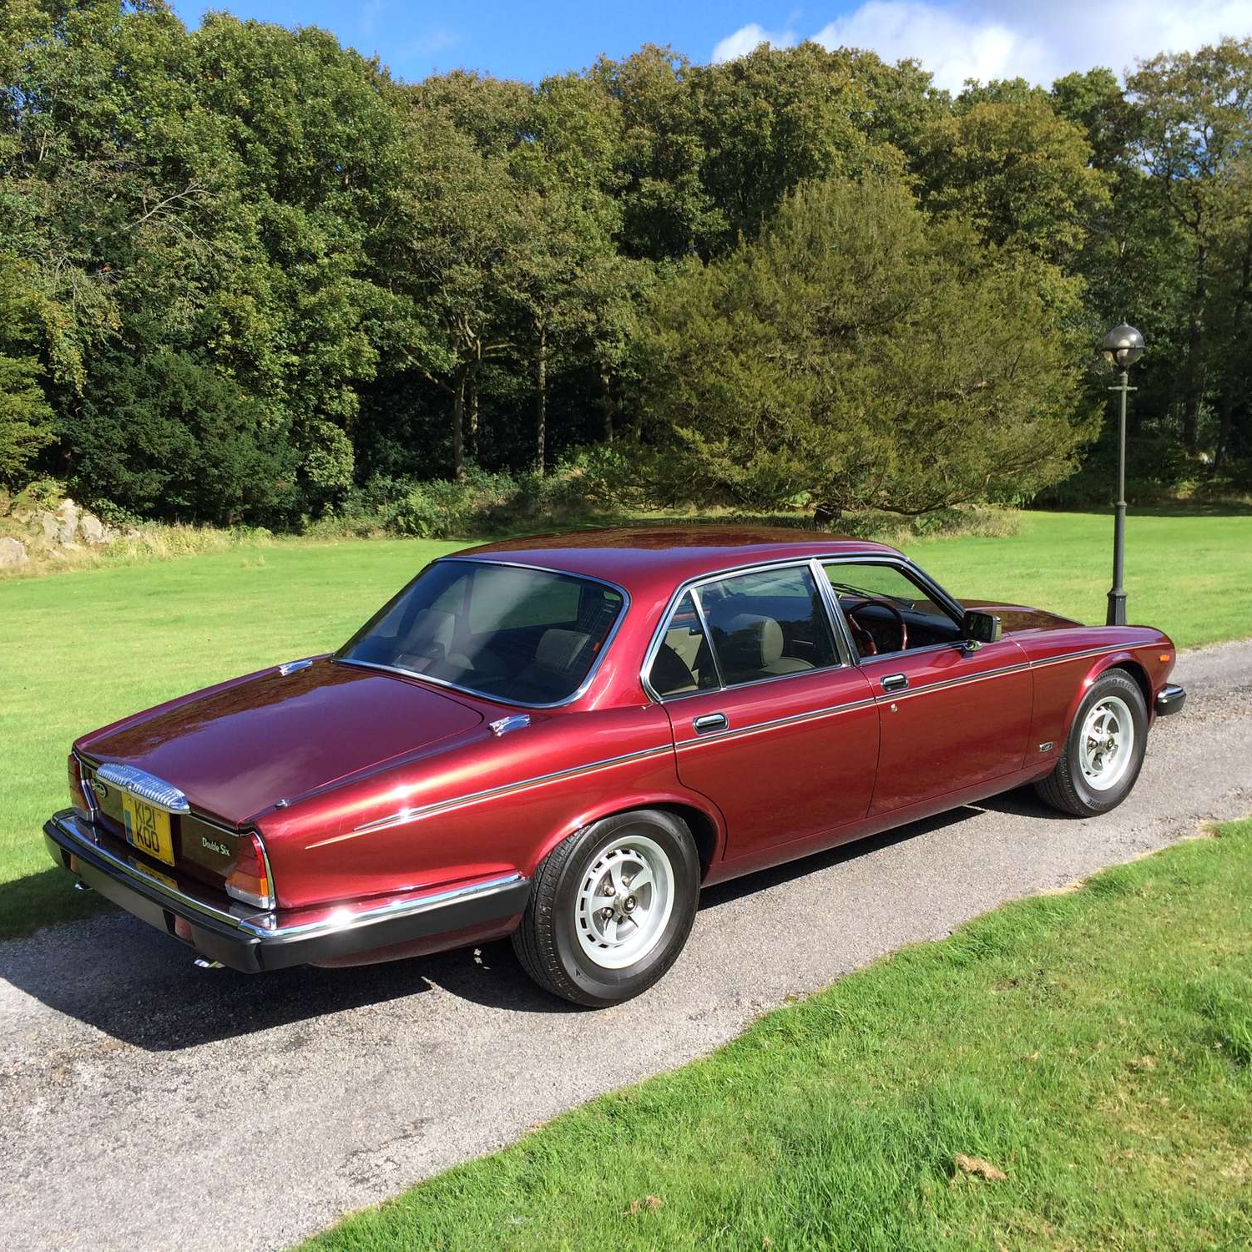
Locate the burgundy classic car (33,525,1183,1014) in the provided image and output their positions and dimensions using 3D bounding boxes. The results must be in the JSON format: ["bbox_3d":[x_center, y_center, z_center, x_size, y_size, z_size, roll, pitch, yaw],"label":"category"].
[{"bbox_3d":[0.402,0.274,5.972,4.950,1.380,1.800,-9,12,-40],"label":"burgundy classic car"}]

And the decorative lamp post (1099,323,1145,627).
[{"bbox_3d":[3.970,-1.176,11.600,0.360,2.570,0.360,-1,8,0],"label":"decorative lamp post"}]

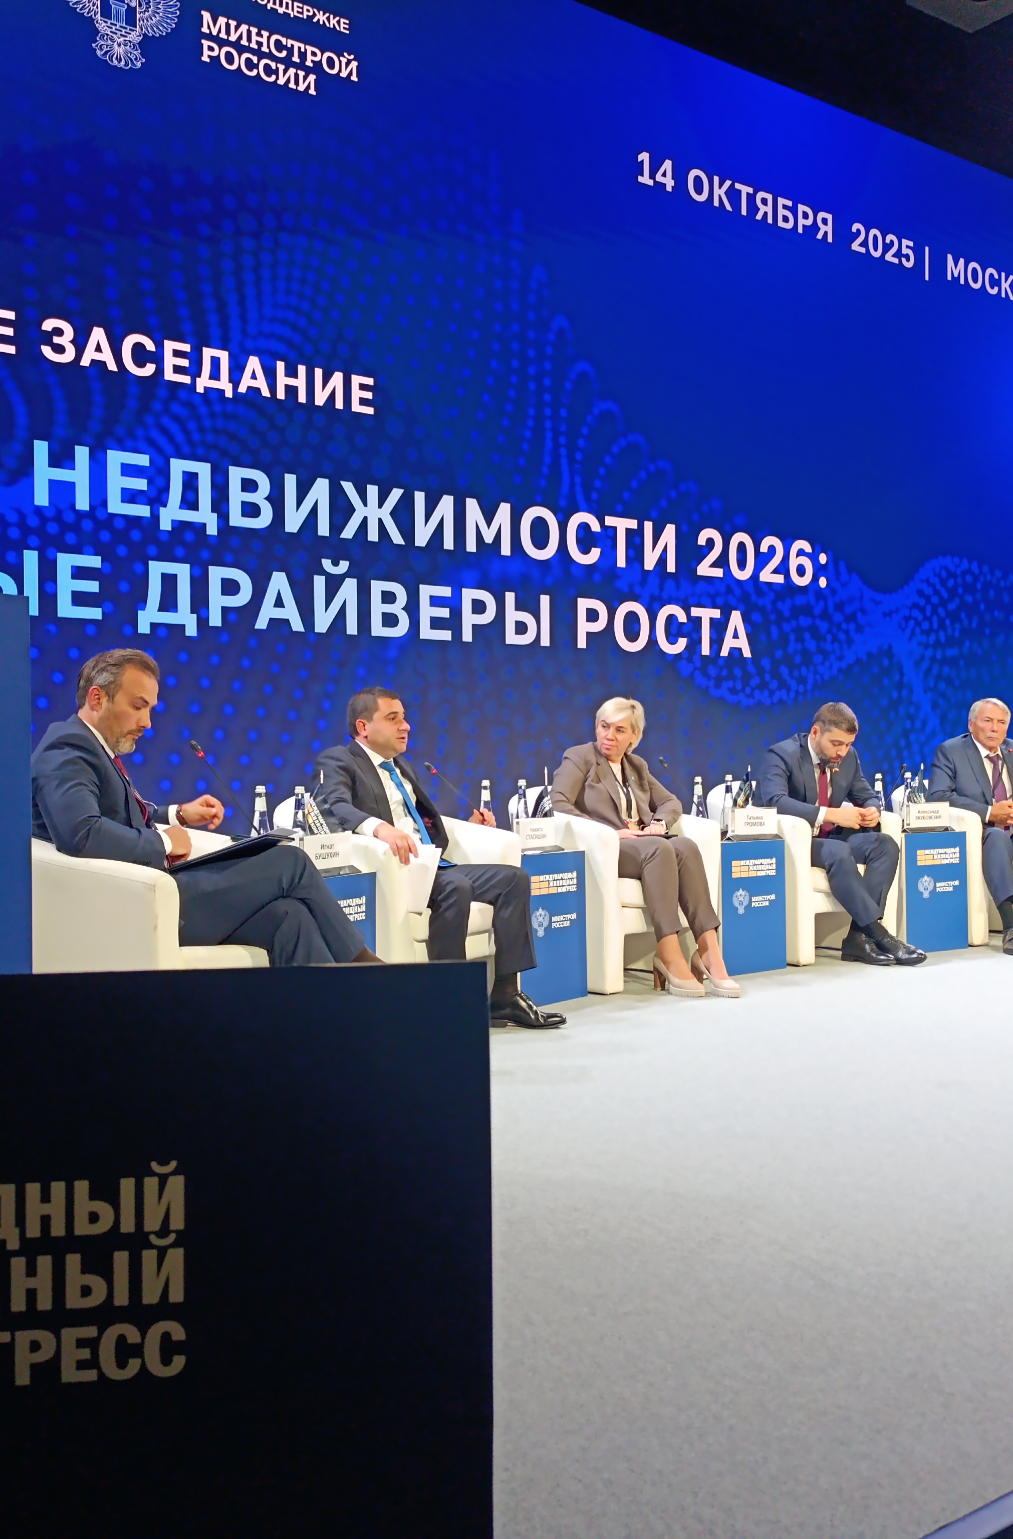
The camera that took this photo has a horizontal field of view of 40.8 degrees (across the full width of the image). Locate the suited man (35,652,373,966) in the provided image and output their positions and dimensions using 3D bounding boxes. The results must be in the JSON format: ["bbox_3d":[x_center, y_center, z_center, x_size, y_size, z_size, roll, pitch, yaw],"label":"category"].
[{"bbox_3d":[-0.756,0.267,3.578,0.960,1.200,0.600,-1,0,20],"label":"suited man"}]

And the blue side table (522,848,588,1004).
[{"bbox_3d":[0.029,0.592,5.172,0.400,0.555,0.392,-1,0,39],"label":"blue side table"}]

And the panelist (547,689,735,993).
[{"bbox_3d":[0.606,0.298,5.758,0.594,1.230,0.873,0,0,-42],"label":"panelist"}]

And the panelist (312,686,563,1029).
[{"bbox_3d":[-0.302,0.311,4.755,0.747,1.215,0.639,-1,0,36],"label":"panelist"}]

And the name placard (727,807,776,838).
[{"bbox_3d":[1.113,0.250,6.194,0.290,0.120,0.060,0,0,-39],"label":"name placard"}]

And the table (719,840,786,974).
[{"bbox_3d":[0.935,0.589,5.941,0.392,0.555,0.400,0,0,-37],"label":"table"}]

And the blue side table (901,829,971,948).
[{"bbox_3d":[1.954,0.585,6.631,0.392,0.555,0.400,0,0,-28],"label":"blue side table"}]

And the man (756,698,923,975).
[{"bbox_3d":[1.557,0.296,6.537,0.612,1.224,0.693,0,0,-35],"label":"man"}]

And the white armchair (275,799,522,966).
[{"bbox_3d":[-0.472,0.497,4.862,0.702,0.846,0.756,-1,0,36],"label":"white armchair"}]

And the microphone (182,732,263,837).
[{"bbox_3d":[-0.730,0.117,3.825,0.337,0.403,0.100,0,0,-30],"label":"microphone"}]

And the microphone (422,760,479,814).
[{"bbox_3d":[-0.110,0.147,4.885,0.429,0.345,0.100,0,0,-30],"label":"microphone"}]

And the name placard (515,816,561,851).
[{"bbox_3d":[0.122,0.256,5.392,0.060,0.120,0.290,-1,0,34],"label":"name placard"}]

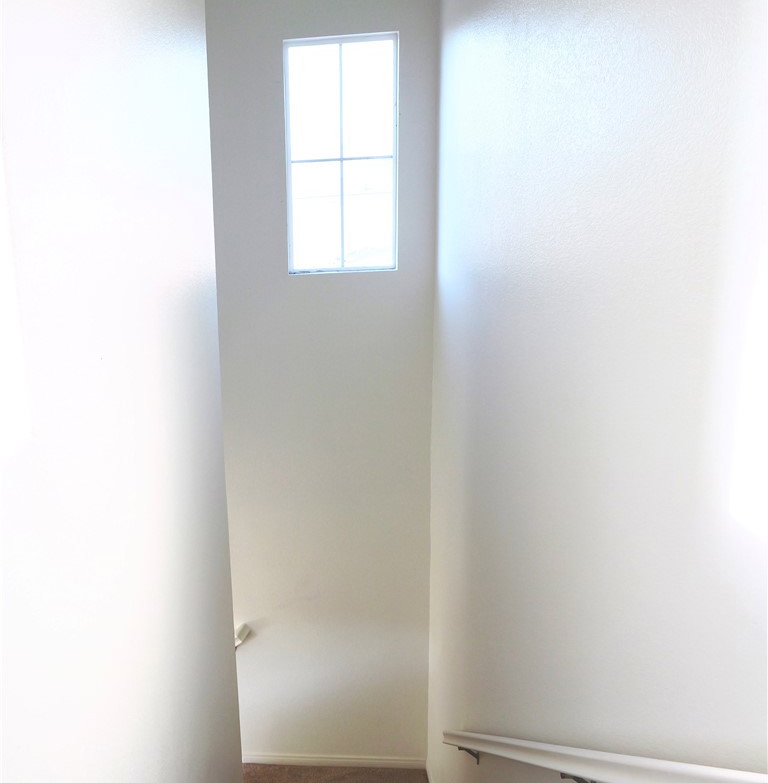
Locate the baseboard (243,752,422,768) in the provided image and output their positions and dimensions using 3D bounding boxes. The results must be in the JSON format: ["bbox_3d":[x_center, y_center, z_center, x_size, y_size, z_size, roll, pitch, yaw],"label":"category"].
[{"bbox_3d":[-0.319,2.353,4.503,1.190,0.072,0.018,0,11,3],"label":"baseboard"}]

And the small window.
[{"bbox_3d":[-0.220,-1.248,3.802,0.600,1.200,0.080,0,11,3],"label":"small window"}]

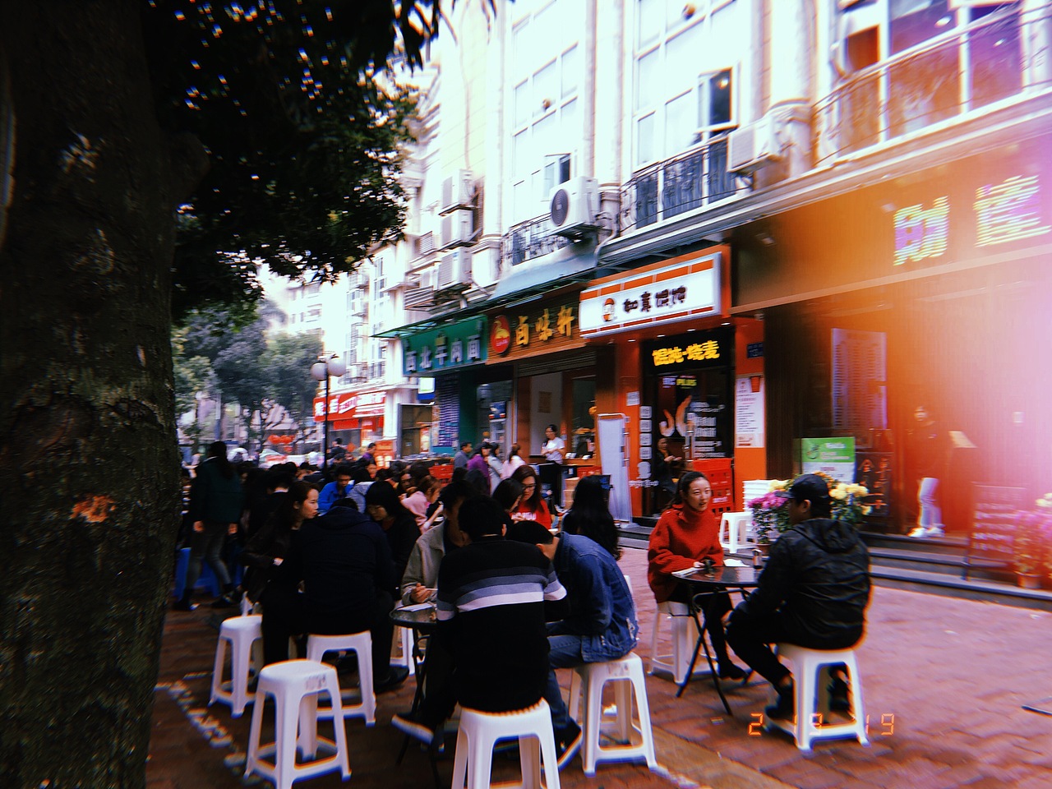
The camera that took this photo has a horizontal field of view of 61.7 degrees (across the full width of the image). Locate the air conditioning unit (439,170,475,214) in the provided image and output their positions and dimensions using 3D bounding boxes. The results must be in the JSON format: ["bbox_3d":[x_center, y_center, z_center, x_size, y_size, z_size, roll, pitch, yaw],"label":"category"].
[{"bbox_3d":[-1.376,-4.078,17.882,0.340,0.640,0.840,2,-4,-31],"label":"air conditioning unit"}]

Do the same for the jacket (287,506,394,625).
[{"bbox_3d":[-1.035,0.956,4.951,0.600,0.660,0.460,0,-4,-3],"label":"jacket"}]

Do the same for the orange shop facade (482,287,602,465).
[{"bbox_3d":[0.376,0.137,17.011,0.700,4.150,4.120,2,-4,-31],"label":"orange shop facade"}]

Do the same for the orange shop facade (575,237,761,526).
[{"bbox_3d":[2.125,0.005,13.580,0.680,3.860,3.620,2,-4,-31],"label":"orange shop facade"}]

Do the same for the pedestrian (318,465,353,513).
[{"bbox_3d":[-1.752,1.312,8.080,0.500,1.280,0.660,1,-4,-17],"label":"pedestrian"}]

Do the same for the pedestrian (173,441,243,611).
[{"bbox_3d":[-2.952,1.185,8.158,0.500,1.550,0.460,2,-4,-23],"label":"pedestrian"}]

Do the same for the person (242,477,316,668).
[{"bbox_3d":[-1.462,1.152,5.414,0.700,1.240,0.500,0,-4,9],"label":"person"}]

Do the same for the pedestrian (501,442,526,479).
[{"bbox_3d":[-0.197,1.601,14.526,0.340,1.600,0.460,3,-5,-37],"label":"pedestrian"}]

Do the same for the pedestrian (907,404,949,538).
[{"bbox_3d":[5.198,1.000,11.509,0.480,1.710,0.360,-3,-5,40],"label":"pedestrian"}]

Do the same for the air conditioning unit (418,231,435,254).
[{"bbox_3d":[-2.104,-3.268,19.354,0.290,0.470,0.700,2,-4,-31],"label":"air conditioning unit"}]

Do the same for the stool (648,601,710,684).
[{"bbox_3d":[1.007,1.558,5.657,0.340,0.470,0.340,2,-5,-31],"label":"stool"}]

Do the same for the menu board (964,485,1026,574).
[{"bbox_3d":[4.748,1.395,8.856,0.420,0.980,0.580,3,-5,-32],"label":"menu board"}]

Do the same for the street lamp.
[{"bbox_3d":[-3.786,0.845,16.780,0.360,3.320,0.980,2,-4,-31],"label":"street lamp"}]

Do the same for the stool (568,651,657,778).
[{"bbox_3d":[0.378,1.450,4.077,0.340,0.470,0.340,1,-4,-17],"label":"stool"}]

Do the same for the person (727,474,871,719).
[{"bbox_3d":[1.378,1.028,4.561,0.530,1.250,0.700,4,-5,-43],"label":"person"}]

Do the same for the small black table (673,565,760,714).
[{"bbox_3d":[1.250,1.419,5.197,0.720,0.720,0.720,-4,-5,45],"label":"small black table"}]

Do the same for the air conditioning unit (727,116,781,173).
[{"bbox_3d":[3.108,-3.322,11.799,0.300,0.530,0.790,2,-4,-31],"label":"air conditioning unit"}]

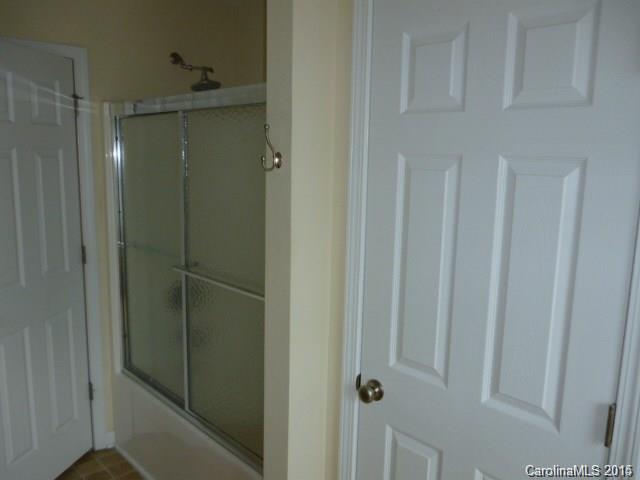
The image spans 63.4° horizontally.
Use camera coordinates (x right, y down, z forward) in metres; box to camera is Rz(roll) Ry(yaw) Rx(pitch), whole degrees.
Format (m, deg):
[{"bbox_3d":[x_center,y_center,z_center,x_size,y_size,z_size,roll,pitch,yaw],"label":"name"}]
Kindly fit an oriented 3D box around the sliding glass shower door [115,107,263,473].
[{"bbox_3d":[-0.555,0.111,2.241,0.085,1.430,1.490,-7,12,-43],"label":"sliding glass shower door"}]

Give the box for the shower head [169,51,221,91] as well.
[{"bbox_3d":[-0.666,-0.897,2.728,0.155,0.235,0.400,-7,12,-43],"label":"shower head"}]

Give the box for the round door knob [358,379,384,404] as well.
[{"bbox_3d":[0.147,0.459,1.550,0.065,0.066,0.066,-7,12,-43],"label":"round door knob"}]

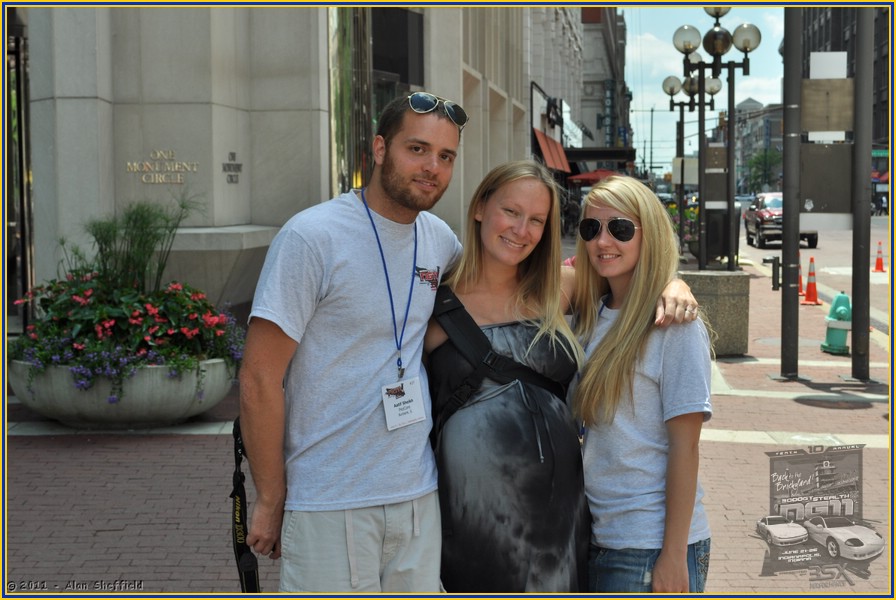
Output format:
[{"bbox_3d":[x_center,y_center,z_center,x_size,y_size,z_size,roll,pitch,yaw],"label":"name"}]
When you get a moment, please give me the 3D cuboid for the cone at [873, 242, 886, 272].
[{"bbox_3d":[9.637,-0.985,29.995,0.360,0.700,0.360,0,5,8],"label":"cone"}]

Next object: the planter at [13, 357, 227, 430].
[{"bbox_3d":[-2.443,0.655,10.168,1.723,0.440,1.723,-1,5,-14],"label":"planter"}]

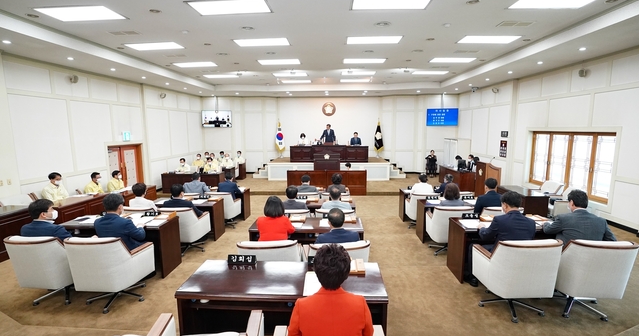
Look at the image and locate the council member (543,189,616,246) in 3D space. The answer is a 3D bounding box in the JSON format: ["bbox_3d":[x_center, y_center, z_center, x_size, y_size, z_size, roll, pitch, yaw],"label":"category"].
[{"bbox_3d":[2.908,0.935,3.513,0.620,1.340,0.780,-1,7,-2],"label":"council member"}]

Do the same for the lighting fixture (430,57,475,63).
[{"bbox_3d":[3.781,-3.048,8.017,1.200,0.070,0.560,0,7,3],"label":"lighting fixture"}]

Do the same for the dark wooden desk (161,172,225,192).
[{"bbox_3d":[-4.281,0.443,9.701,2.020,0.660,0.520,0,7,3],"label":"dark wooden desk"}]

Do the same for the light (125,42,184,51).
[{"bbox_3d":[-3.699,-2.760,6.402,1.200,0.070,0.540,0,7,3],"label":"light"}]

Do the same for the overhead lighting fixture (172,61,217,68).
[{"bbox_3d":[-3.813,-3.215,8.796,1.212,0.071,0.556,0,8,3],"label":"overhead lighting fixture"}]

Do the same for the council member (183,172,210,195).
[{"bbox_3d":[-2.528,0.674,6.304,0.560,1.250,0.750,0,7,8],"label":"council member"}]

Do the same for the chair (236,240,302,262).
[{"bbox_3d":[-0.559,1.212,3.364,0.650,0.900,0.670,-1,7,-5],"label":"chair"}]

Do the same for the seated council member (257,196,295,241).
[{"bbox_3d":[-0.574,0.989,3.751,0.510,1.306,0.775,0,8,6],"label":"seated council member"}]

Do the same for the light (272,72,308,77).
[{"bbox_3d":[-1.062,-3.476,10.523,1.212,0.071,0.556,0,8,3],"label":"light"}]

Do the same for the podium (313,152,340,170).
[{"bbox_3d":[0.341,0.027,11.921,1.120,1.280,0.650,0,8,3],"label":"podium"}]

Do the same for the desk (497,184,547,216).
[{"bbox_3d":[4.666,0.905,6.627,0.530,0.765,1.173,0,8,3],"label":"desk"}]

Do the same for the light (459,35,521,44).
[{"bbox_3d":[3.817,-2.863,6.407,1.210,0.060,0.520,0,8,3],"label":"light"}]

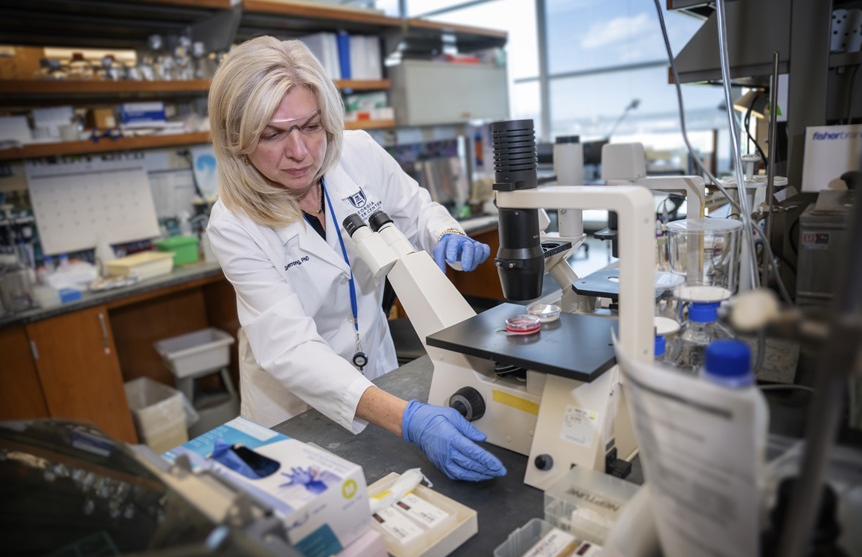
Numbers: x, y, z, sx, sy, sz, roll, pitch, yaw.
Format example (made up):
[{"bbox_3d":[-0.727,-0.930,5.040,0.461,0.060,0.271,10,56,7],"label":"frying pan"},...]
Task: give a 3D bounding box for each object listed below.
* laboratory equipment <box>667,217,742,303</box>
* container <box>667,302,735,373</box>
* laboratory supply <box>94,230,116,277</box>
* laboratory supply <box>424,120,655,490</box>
[{"bbox_3d":[0.450,-0.022,0.944,0.125,0.126,0.125,8,20,42],"label":"laboratory equipment"},{"bbox_3d":[0.465,0.143,0.987,0.114,0.217,0.114,8,20,42],"label":"container"},{"bbox_3d":[-1.529,-0.113,2.700,0.100,0.215,0.100,8,20,42],"label":"laboratory supply"},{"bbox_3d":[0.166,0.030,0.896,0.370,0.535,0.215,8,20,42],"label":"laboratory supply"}]

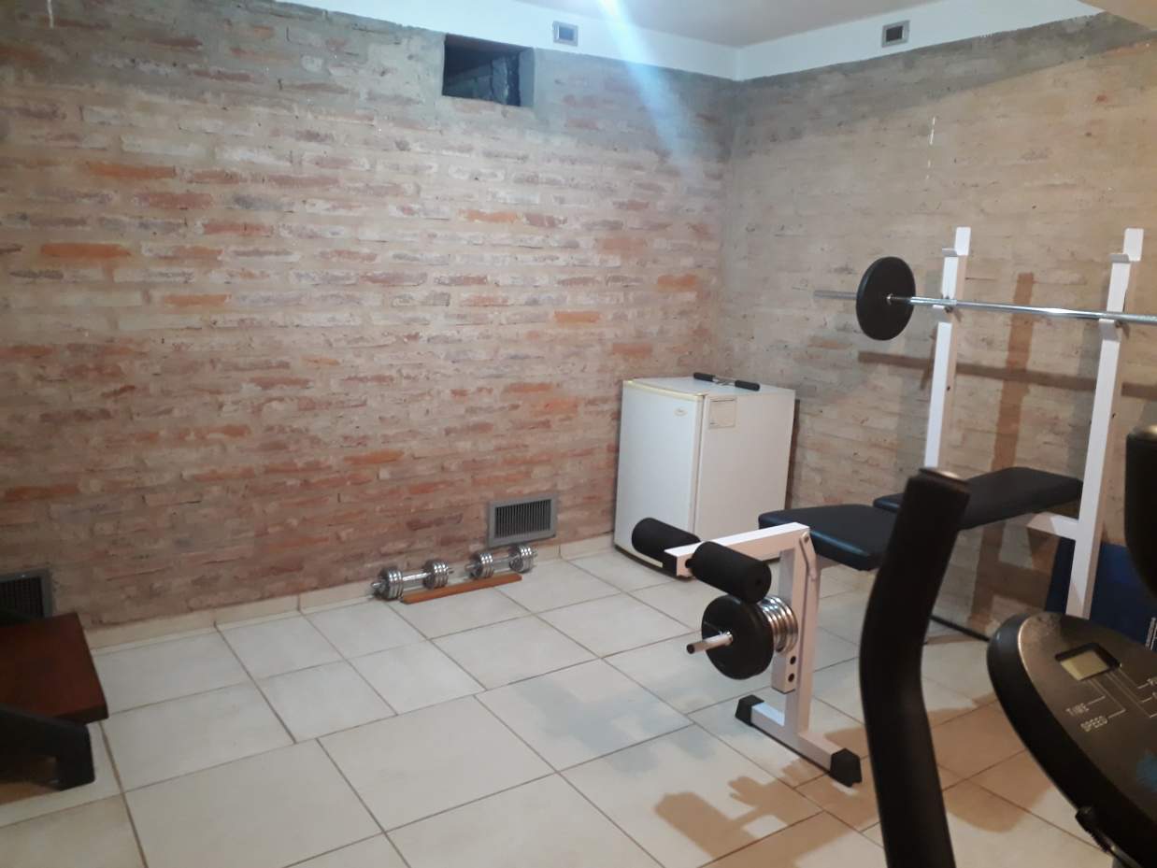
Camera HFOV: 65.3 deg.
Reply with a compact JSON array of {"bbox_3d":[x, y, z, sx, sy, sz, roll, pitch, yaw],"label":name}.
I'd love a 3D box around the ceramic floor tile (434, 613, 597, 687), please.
[{"bbox_3d":[-0.236,0.779,3.257,0.450,0.010,0.450,-6,15,-34],"label":"ceramic floor tile"}]

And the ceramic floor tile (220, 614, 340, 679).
[{"bbox_3d":[-1.036,0.732,3.129,0.294,0.010,0.427,-6,15,-34],"label":"ceramic floor tile"}]

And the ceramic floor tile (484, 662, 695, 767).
[{"bbox_3d":[0.009,0.875,2.861,0.510,0.010,0.510,-6,15,-34],"label":"ceramic floor tile"}]

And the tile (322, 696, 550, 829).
[{"bbox_3d":[-0.412,0.919,2.573,0.510,0.010,0.510,-6,15,-34],"label":"tile"}]

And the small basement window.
[{"bbox_3d":[-0.365,-1.389,3.483,0.388,0.218,0.110,-6,15,-34],"label":"small basement window"}]

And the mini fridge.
[{"bbox_3d":[0.583,0.172,4.250,0.555,0.830,0.515,-7,15,-38],"label":"mini fridge"}]

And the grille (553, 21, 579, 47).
[{"bbox_3d":[-0.047,-1.633,3.682,0.120,0.077,0.020,-6,15,-34],"label":"grille"}]

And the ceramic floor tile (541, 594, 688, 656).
[{"bbox_3d":[0.131,0.740,3.512,0.450,0.010,0.450,-6,15,-34],"label":"ceramic floor tile"}]

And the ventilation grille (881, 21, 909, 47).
[{"bbox_3d":[1.205,-1.530,3.447,0.022,0.077,0.119,-6,15,-34],"label":"ventilation grille"}]

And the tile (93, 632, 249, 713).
[{"bbox_3d":[-1.372,0.787,2.997,0.450,0.010,0.450,-6,15,-34],"label":"tile"}]

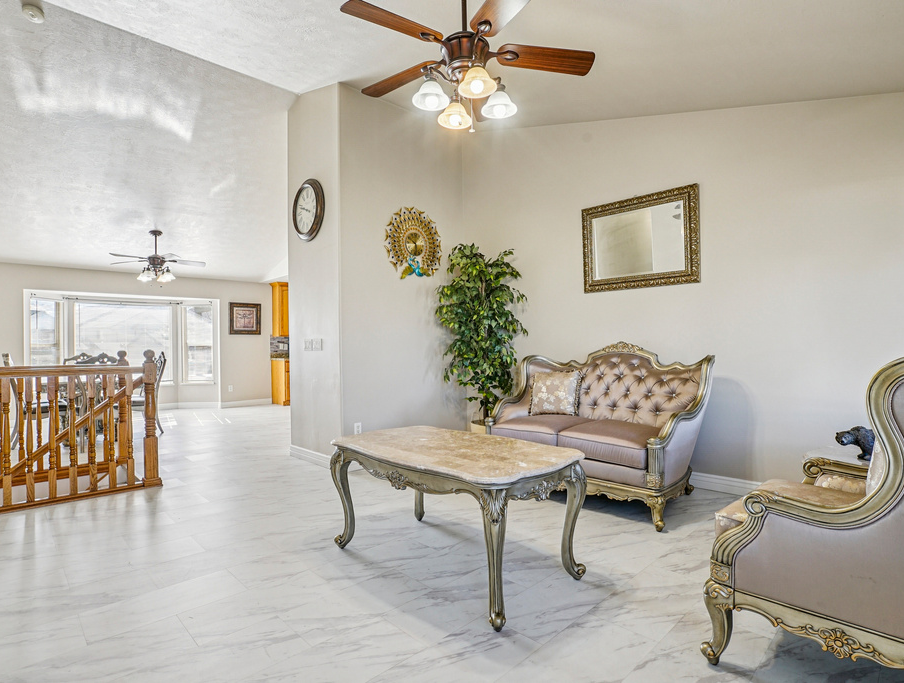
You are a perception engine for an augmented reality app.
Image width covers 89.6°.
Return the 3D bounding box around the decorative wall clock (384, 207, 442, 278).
[{"bbox_3d":[-0.380,-0.997,4.655,0.740,0.740,0.060,0,-1,-44],"label":"decorative wall clock"}]

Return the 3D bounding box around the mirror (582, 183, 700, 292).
[{"bbox_3d":[1.543,-0.823,3.812,0.965,0.755,0.055,-1,-1,43],"label":"mirror"}]

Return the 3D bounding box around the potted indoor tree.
[{"bbox_3d":[0.293,0.118,4.499,0.820,2.100,0.770,-1,0,0],"label":"potted indoor tree"}]

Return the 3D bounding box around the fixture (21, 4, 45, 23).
[{"bbox_3d":[-3.133,-2.453,3.406,0.135,0.045,0.135,0,-16,-44],"label":"fixture"}]

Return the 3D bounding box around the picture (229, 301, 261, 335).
[{"bbox_3d":[-4.025,-0.436,8.872,0.600,0.615,0.035,0,-1,-44],"label":"picture"}]

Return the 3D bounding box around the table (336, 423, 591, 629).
[{"bbox_3d":[-0.012,0.854,2.388,0.785,0.602,1.290,0,-1,-44],"label":"table"}]

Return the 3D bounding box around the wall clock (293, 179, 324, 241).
[{"bbox_3d":[-1.410,-1.275,4.442,0.575,0.575,0.070,-1,-1,45],"label":"wall clock"}]

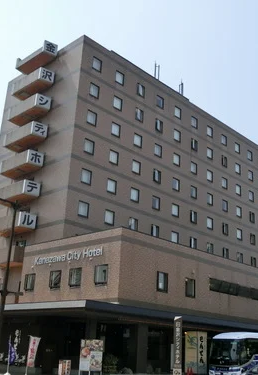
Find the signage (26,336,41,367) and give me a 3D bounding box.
[{"bbox_3d":[-5.360,9.311,27.796,0.650,1.780,0.120,6,-19,-9],"label":"signage"}]

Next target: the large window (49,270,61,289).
[{"bbox_3d":[-5.473,6.821,36.510,1.300,1.320,0.200,-15,-26,42],"label":"large window"}]

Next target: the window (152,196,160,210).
[{"bbox_3d":[2.764,1.559,49.967,0.180,1.320,1.180,-15,-26,42],"label":"window"}]

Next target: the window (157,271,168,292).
[{"bbox_3d":[2.351,6.634,34.498,0.150,1.383,1.206,-15,-25,42],"label":"window"}]

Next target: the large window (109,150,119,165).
[{"bbox_3d":[-1.427,-2.879,46.717,0.180,1.330,1.180,-15,-26,42],"label":"large window"}]

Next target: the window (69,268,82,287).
[{"bbox_3d":[-3.902,6.495,35.620,1.347,1.283,0.150,-15,-26,42],"label":"window"}]

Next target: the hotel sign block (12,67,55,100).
[{"bbox_3d":[-9.488,-10.067,48.040,4.620,1.400,1.460,-14,-25,42],"label":"hotel sign block"}]

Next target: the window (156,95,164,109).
[{"bbox_3d":[3.428,-9.347,53.916,0.150,1.335,1.201,-15,-25,42],"label":"window"}]

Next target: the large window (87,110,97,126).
[{"bbox_3d":[-3.437,-6.441,45.619,0.150,1.330,1.122,-15,-25,42],"label":"large window"}]

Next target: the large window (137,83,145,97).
[{"bbox_3d":[1.278,-10.228,51.717,0.180,1.330,1.140,-15,-26,42],"label":"large window"}]

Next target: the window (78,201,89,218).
[{"bbox_3d":[-3.943,1.890,42.714,0.150,1.338,1.172,-15,-25,42],"label":"window"}]

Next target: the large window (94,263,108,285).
[{"bbox_3d":[-1.856,5.797,32.749,1.237,1.331,0.150,-15,-25,42],"label":"large window"}]

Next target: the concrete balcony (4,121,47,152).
[{"bbox_3d":[-10.198,-4.981,48.230,4.751,1.346,1.661,-15,-26,42],"label":"concrete balcony"}]

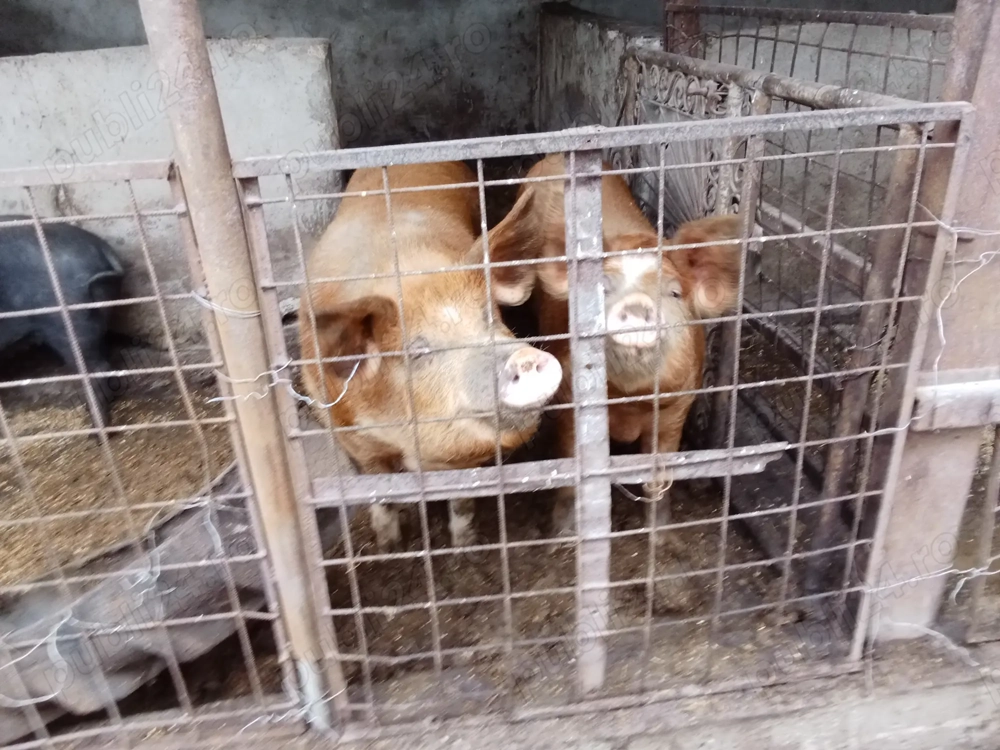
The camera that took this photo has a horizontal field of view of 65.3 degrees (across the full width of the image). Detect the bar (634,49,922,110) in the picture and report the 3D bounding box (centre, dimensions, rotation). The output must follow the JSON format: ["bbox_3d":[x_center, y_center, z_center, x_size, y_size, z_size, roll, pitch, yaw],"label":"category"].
[{"bbox_3d":[0.484,-0.651,1.673,0.047,0.047,1.345,-6,26,-5],"label":"bar"}]

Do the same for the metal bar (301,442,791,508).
[{"bbox_3d":[0.096,0.168,1.322,0.807,0.049,0.018,-4,25,-7],"label":"metal bar"}]

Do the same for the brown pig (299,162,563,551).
[{"bbox_3d":[-0.159,-0.055,1.748,0.437,0.706,1.266,-4,26,0],"label":"brown pig"}]

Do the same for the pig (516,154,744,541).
[{"bbox_3d":[0.215,-0.110,1.802,0.392,0.717,1.154,-4,26,-1],"label":"pig"}]

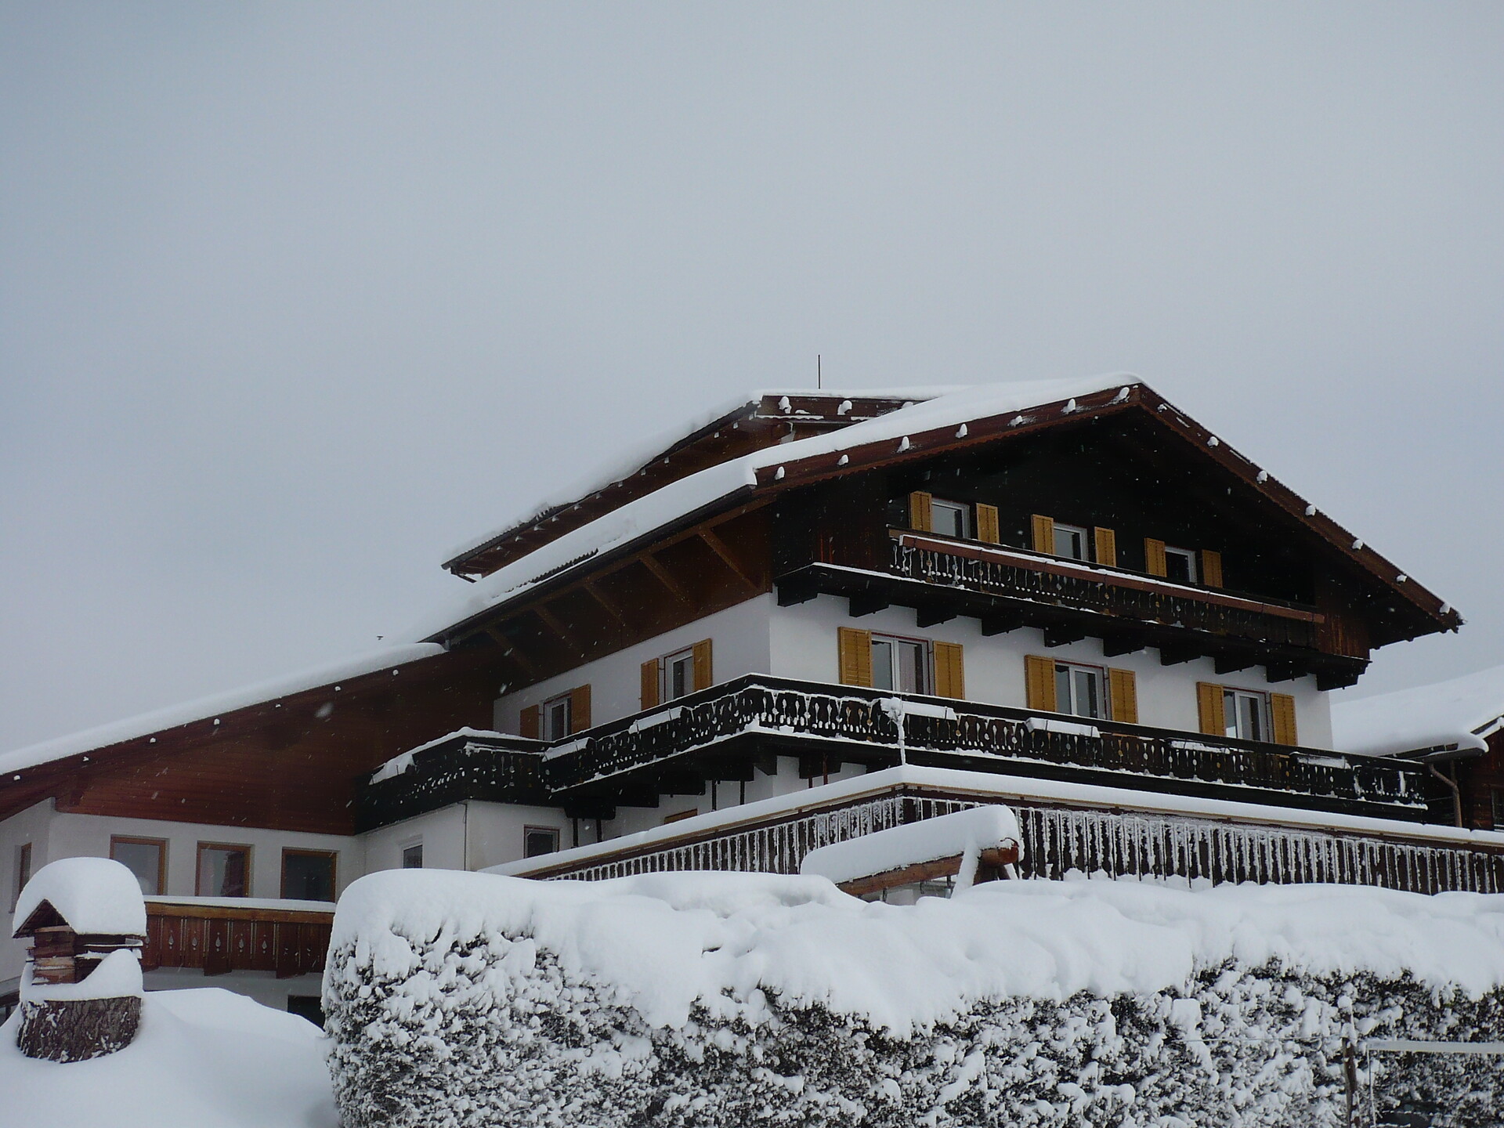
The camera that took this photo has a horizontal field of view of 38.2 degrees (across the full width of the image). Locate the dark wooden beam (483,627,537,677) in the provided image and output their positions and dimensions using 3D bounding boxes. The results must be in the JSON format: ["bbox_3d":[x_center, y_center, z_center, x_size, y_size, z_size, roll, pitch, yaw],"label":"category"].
[{"bbox_3d":[-4.715,1.743,42.643,1.259,0.180,0.170,47,-34,-15],"label":"dark wooden beam"}]

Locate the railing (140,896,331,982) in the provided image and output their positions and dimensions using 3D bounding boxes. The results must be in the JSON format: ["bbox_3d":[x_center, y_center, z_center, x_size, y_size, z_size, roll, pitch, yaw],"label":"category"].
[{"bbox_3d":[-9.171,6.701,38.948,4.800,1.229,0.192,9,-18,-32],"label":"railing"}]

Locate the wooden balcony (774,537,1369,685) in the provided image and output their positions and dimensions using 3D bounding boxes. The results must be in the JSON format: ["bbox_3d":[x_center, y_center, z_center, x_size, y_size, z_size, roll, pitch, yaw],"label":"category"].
[{"bbox_3d":[6.255,0.840,39.197,13.344,1.315,1.200,9,-18,-32],"label":"wooden balcony"}]

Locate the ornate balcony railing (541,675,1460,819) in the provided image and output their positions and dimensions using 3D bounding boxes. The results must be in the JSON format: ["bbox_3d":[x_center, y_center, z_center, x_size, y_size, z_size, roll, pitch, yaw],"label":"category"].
[{"bbox_3d":[4.765,4.183,40.477,15.744,1.354,6.528,9,-18,-32],"label":"ornate balcony railing"}]

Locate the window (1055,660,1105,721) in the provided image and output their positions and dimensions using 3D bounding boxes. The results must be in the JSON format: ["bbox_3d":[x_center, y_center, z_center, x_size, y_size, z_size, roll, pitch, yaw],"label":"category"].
[{"bbox_3d":[5.919,2.481,39.340,1.219,1.330,0.154,9,-18,-32],"label":"window"}]

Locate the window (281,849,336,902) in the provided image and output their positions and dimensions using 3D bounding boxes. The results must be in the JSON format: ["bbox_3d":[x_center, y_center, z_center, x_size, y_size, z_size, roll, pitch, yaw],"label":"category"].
[{"bbox_3d":[-8.422,6.026,41.103,1.111,1.210,0.154,9,-18,-32],"label":"window"}]

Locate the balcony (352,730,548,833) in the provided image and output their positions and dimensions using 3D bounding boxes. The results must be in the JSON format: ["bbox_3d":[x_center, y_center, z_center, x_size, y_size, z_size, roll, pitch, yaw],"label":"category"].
[{"bbox_3d":[-5.599,4.244,40.434,1.776,1.248,4.944,9,-18,-32],"label":"balcony"}]

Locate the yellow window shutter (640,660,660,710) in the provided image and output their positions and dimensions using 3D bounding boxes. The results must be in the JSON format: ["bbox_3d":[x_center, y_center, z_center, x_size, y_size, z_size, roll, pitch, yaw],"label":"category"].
[{"bbox_3d":[-1.834,2.390,38.788,0.067,1.339,0.624,9,-18,-32],"label":"yellow window shutter"}]

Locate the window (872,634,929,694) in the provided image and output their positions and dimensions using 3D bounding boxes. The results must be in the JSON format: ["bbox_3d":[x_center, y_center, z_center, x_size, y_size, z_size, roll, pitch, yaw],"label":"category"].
[{"bbox_3d":[2.506,1.929,37.155,1.238,1.296,0.154,9,-18,-32],"label":"window"}]

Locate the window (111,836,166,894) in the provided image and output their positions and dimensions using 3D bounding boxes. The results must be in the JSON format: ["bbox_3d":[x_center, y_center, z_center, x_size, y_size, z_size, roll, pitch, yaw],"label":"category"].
[{"bbox_3d":[-11.170,5.569,39.348,1.017,1.210,0.154,9,-18,-32],"label":"window"}]

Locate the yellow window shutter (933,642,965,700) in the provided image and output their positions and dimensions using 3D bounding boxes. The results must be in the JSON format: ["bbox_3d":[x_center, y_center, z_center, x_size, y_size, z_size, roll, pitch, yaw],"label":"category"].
[{"bbox_3d":[3.448,2.032,37.635,0.662,1.334,0.067,9,-18,-32],"label":"yellow window shutter"}]

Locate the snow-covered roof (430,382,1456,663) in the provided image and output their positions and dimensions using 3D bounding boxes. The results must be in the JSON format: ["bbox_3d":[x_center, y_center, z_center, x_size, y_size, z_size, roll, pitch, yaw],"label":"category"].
[{"bbox_3d":[3.635,0.002,43.201,16.560,3.696,11.856,9,-18,-32],"label":"snow-covered roof"}]

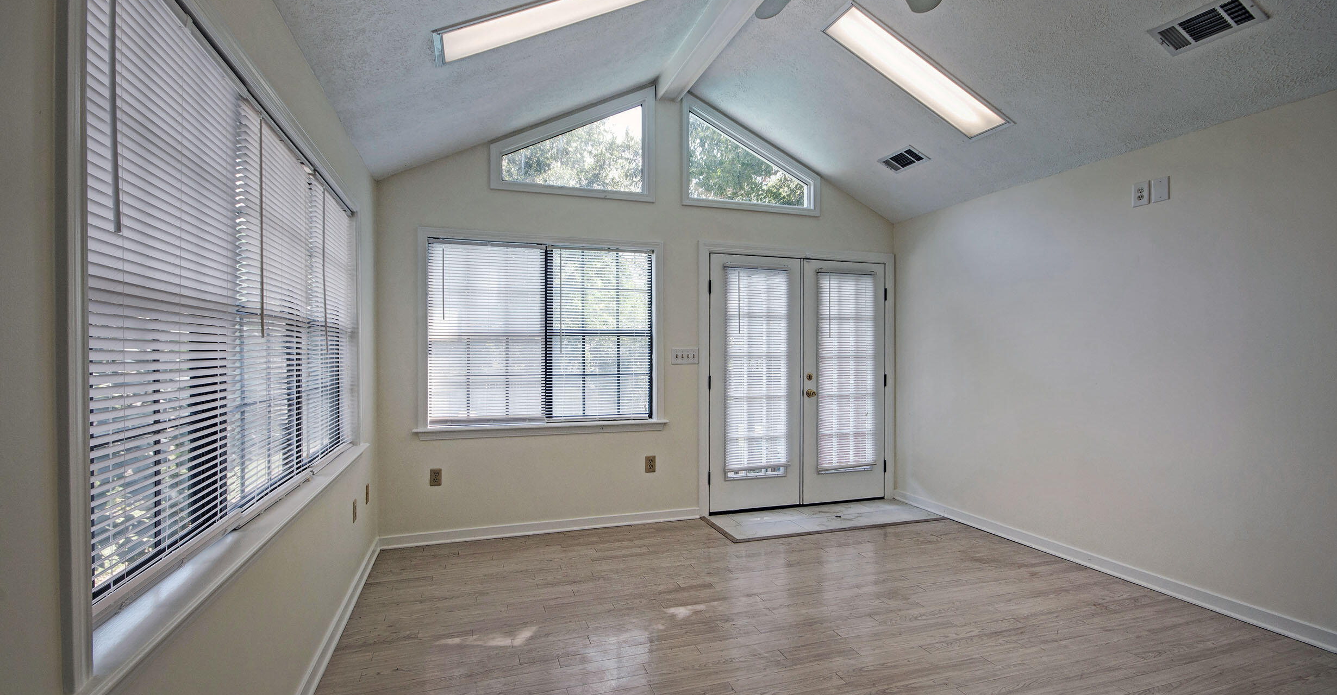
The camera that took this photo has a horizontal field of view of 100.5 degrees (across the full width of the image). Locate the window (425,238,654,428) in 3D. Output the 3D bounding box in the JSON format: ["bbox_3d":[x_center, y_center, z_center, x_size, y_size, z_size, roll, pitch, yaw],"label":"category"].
[{"bbox_3d":[-0.853,-0.097,3.903,1.555,1.255,0.100,0,0,-19],"label":"window"}]

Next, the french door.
[{"bbox_3d":[1.091,0.286,4.565,1.654,2.022,0.080,0,0,-19],"label":"french door"}]

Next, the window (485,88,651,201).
[{"bbox_3d":[-0.654,-1.511,3.961,1.166,0.874,0.100,0,0,-19],"label":"window"}]

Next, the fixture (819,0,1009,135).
[{"bbox_3d":[1.450,-1.571,3.213,1.230,0.060,0.295,24,-8,-18],"label":"fixture"}]

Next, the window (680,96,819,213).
[{"bbox_3d":[0.678,-1.500,4.414,1.209,0.844,0.100,0,0,-19],"label":"window"}]

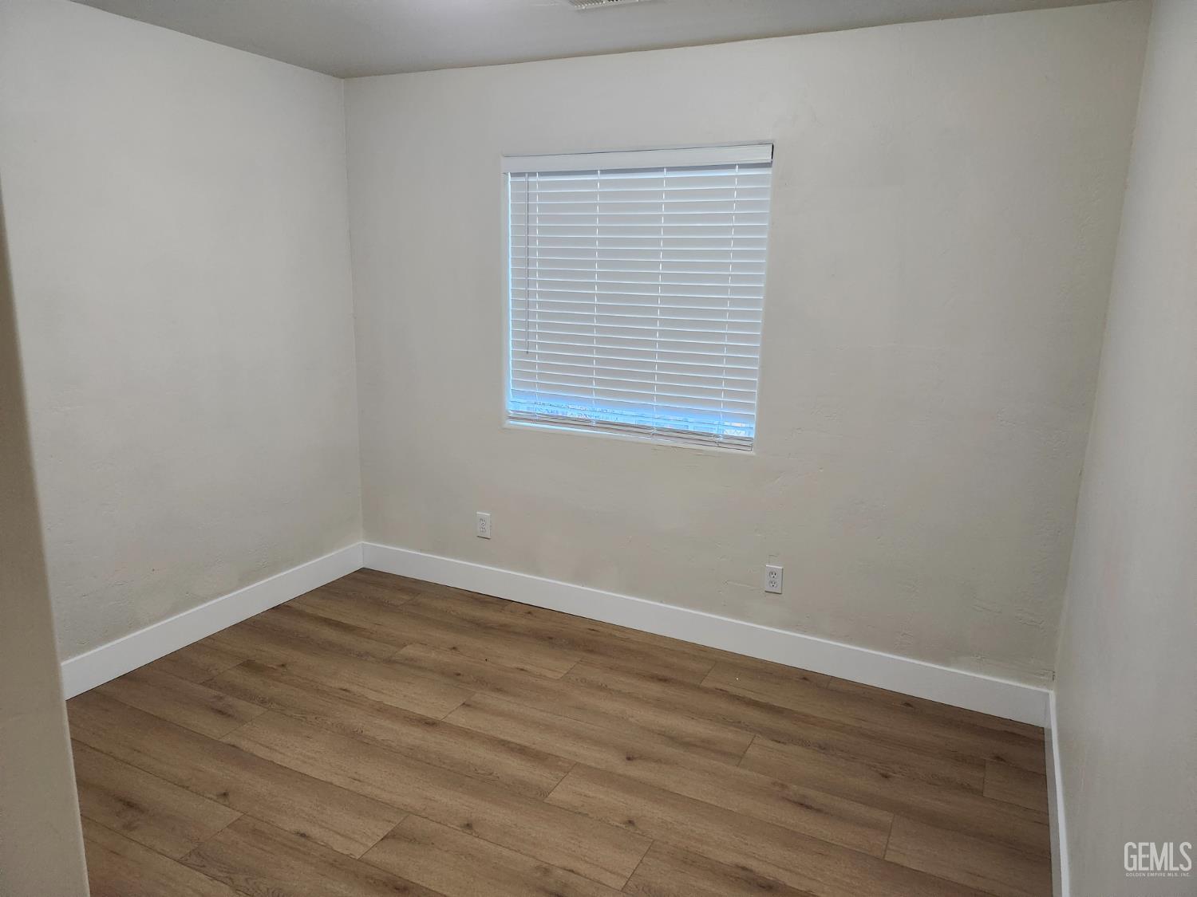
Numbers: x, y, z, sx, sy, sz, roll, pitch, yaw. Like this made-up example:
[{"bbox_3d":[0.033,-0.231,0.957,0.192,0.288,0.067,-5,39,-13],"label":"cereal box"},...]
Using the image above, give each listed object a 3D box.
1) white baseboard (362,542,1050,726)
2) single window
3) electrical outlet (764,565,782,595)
[{"bbox_3d":[0.181,0.758,3.574,3.236,0.150,0.018,7,14,26],"label":"white baseboard"},{"bbox_3d":[0.126,-0.626,3.360,1.184,1.187,0.090,7,14,26],"label":"single window"},{"bbox_3d":[0.717,0.538,3.248,0.070,0.115,0.014,7,14,26],"label":"electrical outlet"}]

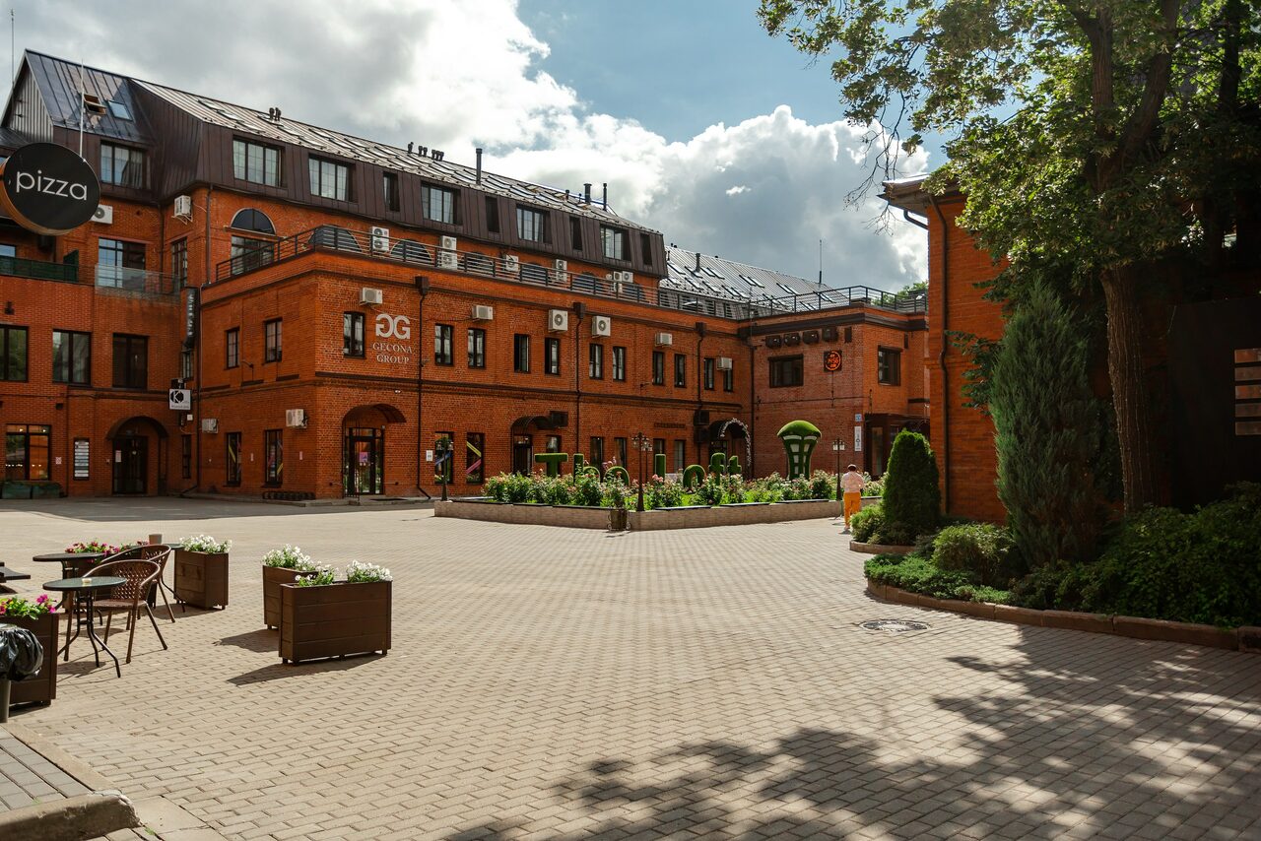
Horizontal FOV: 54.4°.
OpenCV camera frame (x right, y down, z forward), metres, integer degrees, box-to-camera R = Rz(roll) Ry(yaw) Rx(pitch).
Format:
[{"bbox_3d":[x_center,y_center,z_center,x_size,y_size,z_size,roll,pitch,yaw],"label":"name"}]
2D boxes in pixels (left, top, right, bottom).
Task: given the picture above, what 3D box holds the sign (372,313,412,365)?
[{"bbox_3d":[-8.516,-2.903,43.800,0.080,1.780,1.850,-2,-3,39],"label":"sign"}]

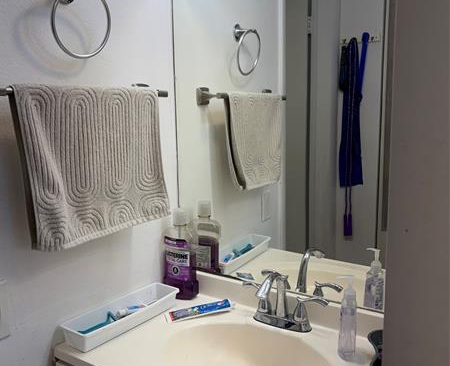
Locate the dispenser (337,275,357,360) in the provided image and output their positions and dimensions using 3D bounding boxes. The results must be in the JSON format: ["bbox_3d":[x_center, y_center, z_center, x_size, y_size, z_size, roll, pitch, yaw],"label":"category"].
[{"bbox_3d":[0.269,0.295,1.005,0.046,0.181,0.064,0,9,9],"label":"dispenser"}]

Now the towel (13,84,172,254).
[{"bbox_3d":[-0.268,-0.052,1.028,0.074,0.327,0.403,5,11,33],"label":"towel"}]

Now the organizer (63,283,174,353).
[{"bbox_3d":[-0.260,0.344,1.171,0.089,0.049,0.316,5,11,31],"label":"organizer"}]

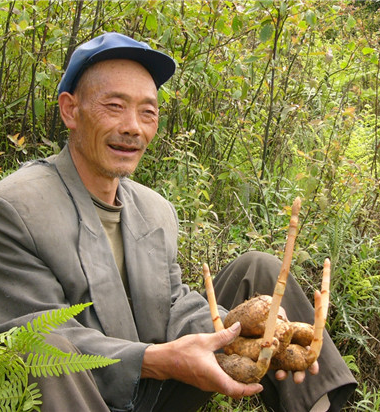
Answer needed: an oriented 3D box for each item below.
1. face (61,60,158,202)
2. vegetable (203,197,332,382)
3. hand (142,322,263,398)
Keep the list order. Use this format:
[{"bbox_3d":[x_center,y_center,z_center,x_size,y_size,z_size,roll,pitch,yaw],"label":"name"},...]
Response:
[{"bbox_3d":[-0.134,-0.130,1.650,0.155,0.225,0.155,5,8,-33],"label":"face"},{"bbox_3d":[0.115,0.126,1.440,0.185,0.265,0.150,4,5,-7],"label":"vegetable"},{"bbox_3d":[0.020,0.227,1.420,0.175,0.095,0.095,8,6,-6],"label":"hand"}]

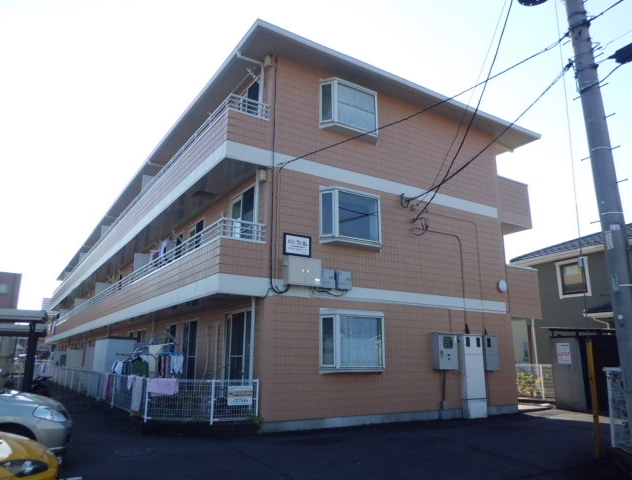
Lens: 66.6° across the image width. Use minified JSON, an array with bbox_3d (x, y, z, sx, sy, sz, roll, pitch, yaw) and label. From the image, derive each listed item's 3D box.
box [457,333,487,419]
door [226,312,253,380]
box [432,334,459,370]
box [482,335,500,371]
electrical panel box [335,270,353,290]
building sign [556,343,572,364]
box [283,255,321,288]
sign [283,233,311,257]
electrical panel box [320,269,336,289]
[{"bbox_3d":[4.157,3.600,12.698,0.692,2.071,0.195,9,-16,-32],"label":"box"},{"bbox_3d":[-1.751,2.574,10.755,0.100,1.950,1.580,9,-16,-32],"label":"door"},{"bbox_3d":[3.331,2.875,12.318,0.703,0.861,0.205,9,-16,-32],"label":"box"},{"bbox_3d":[4.768,3.118,13.215,0.540,0.894,0.210,9,-16,-32],"label":"box"},{"bbox_3d":[0.616,0.945,11.003,0.400,0.419,0.160,9,-16,-32],"label":"electrical panel box"},{"bbox_3d":[7.692,3.534,14.904,0.020,0.626,0.421,9,-16,-32],"label":"building sign"},{"bbox_3d":[-0.273,0.712,10.436,0.824,0.606,0.210,9,-16,-32],"label":"box"},{"bbox_3d":[-0.413,0.136,10.587,0.683,0.475,0.040,9,-16,-32],"label":"sign"},{"bbox_3d":[0.228,0.884,10.759,0.385,0.412,0.160,9,-16,-32],"label":"electrical panel box"}]

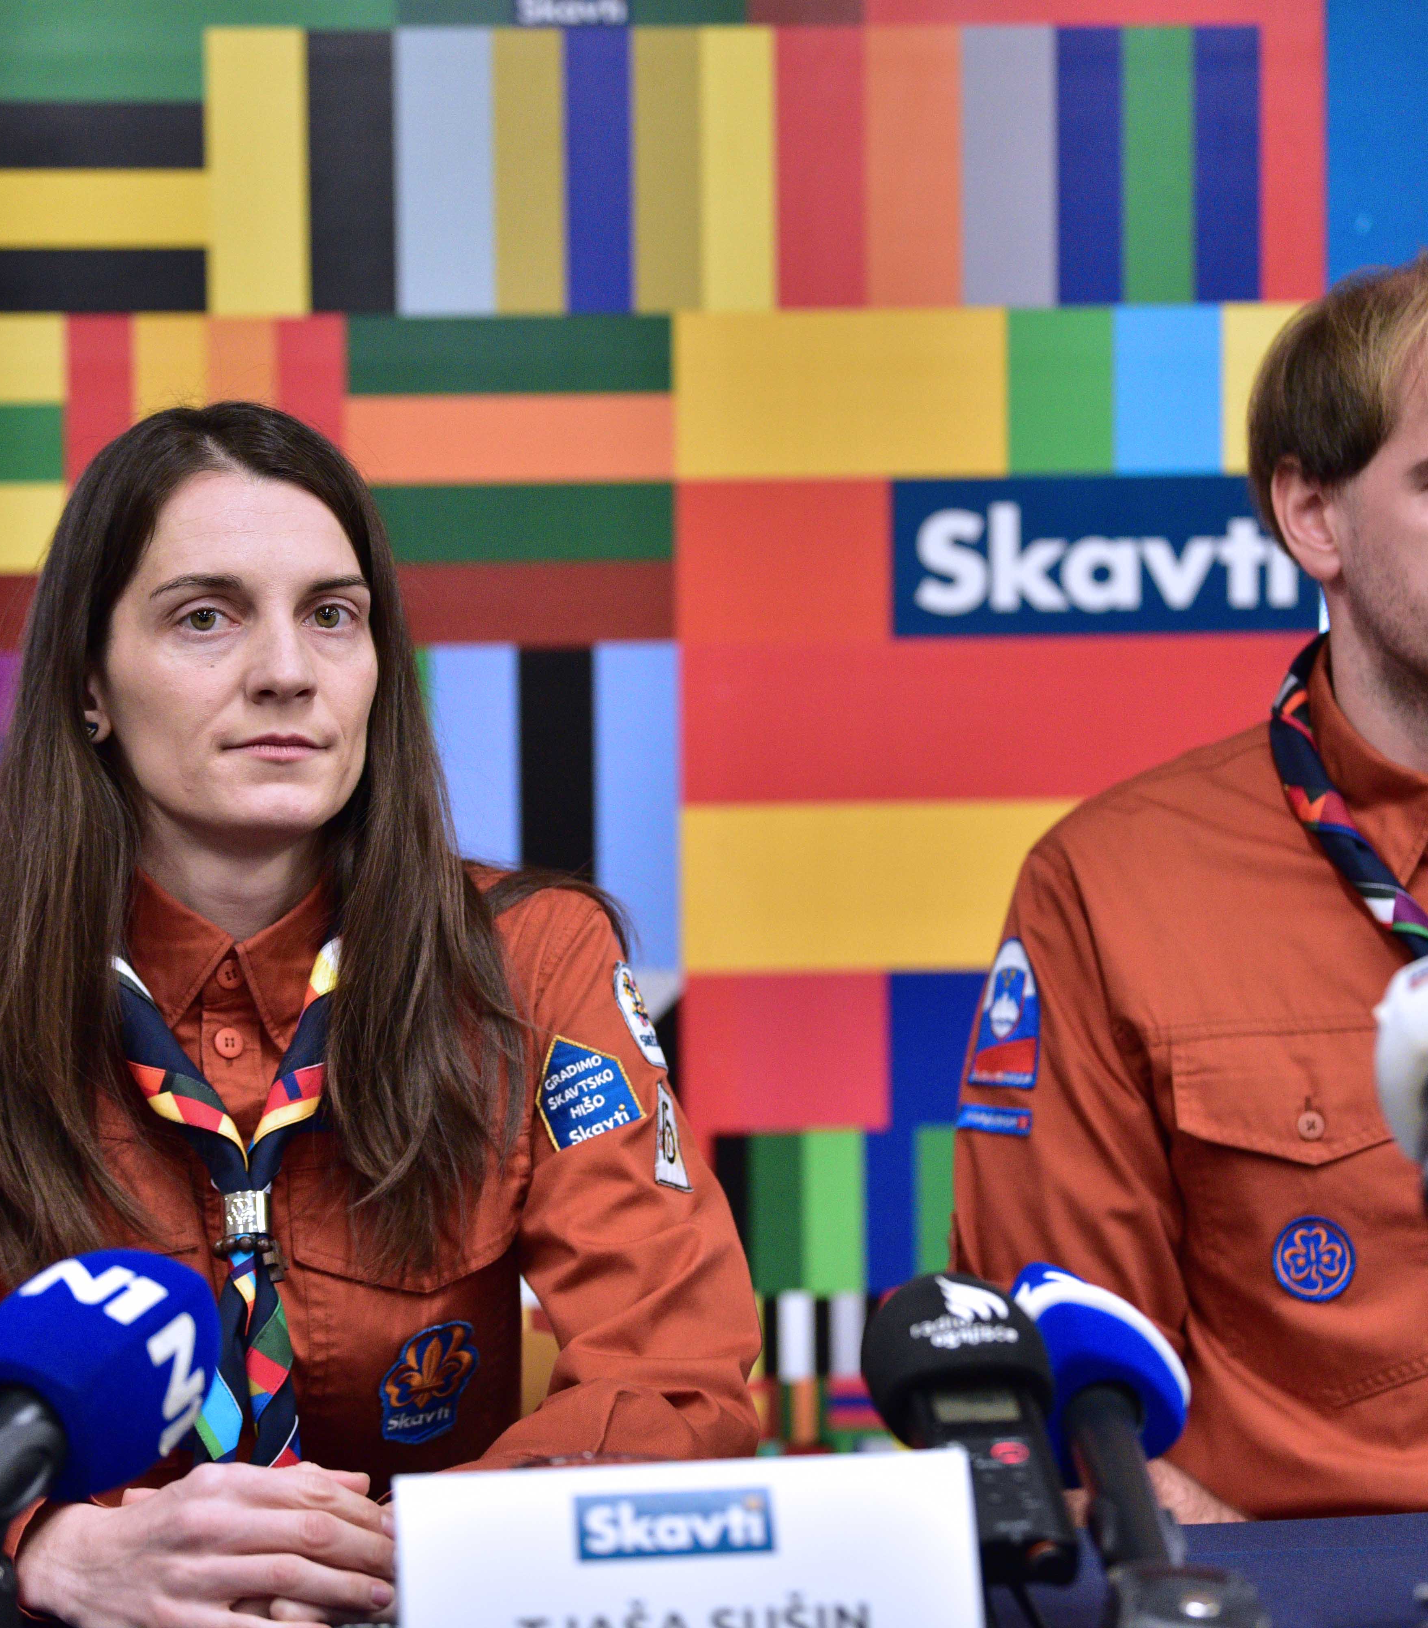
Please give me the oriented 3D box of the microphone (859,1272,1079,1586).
[{"bbox_3d":[0.107,0.254,2.078,0.079,0.078,0.167,-2,31,-8],"label":"microphone"}]

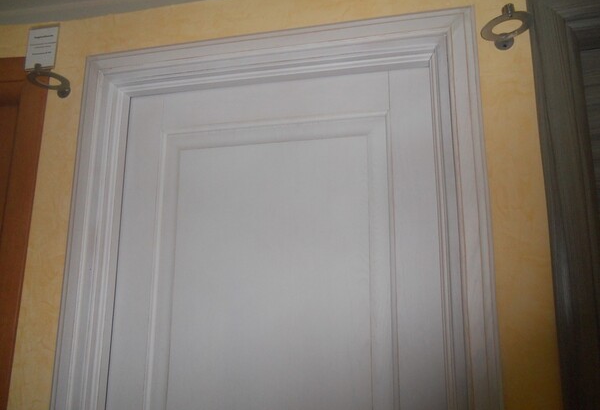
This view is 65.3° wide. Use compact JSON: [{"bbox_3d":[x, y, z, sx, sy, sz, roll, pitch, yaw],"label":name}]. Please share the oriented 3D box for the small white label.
[{"bbox_3d":[-0.639,-0.390,1.159,0.086,0.114,0.004,-2,-11,13],"label":"small white label"}]

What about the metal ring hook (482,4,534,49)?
[{"bbox_3d":[0.419,-0.362,0.948,0.101,0.046,0.115,-2,-11,13],"label":"metal ring hook"}]

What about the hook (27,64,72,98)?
[{"bbox_3d":[-0.639,-0.319,1.198,0.101,0.046,0.115,-2,-11,13],"label":"hook"}]

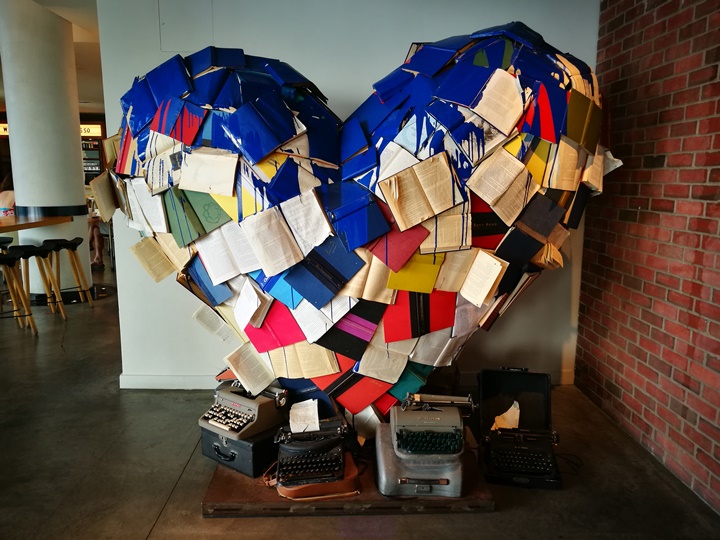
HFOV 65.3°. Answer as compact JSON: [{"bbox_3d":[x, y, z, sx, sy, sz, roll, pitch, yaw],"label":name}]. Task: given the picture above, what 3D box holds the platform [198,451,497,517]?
[{"bbox_3d":[-0.046,0.900,2.408,1.140,0.062,0.420,0,10,-2],"label":"platform"}]

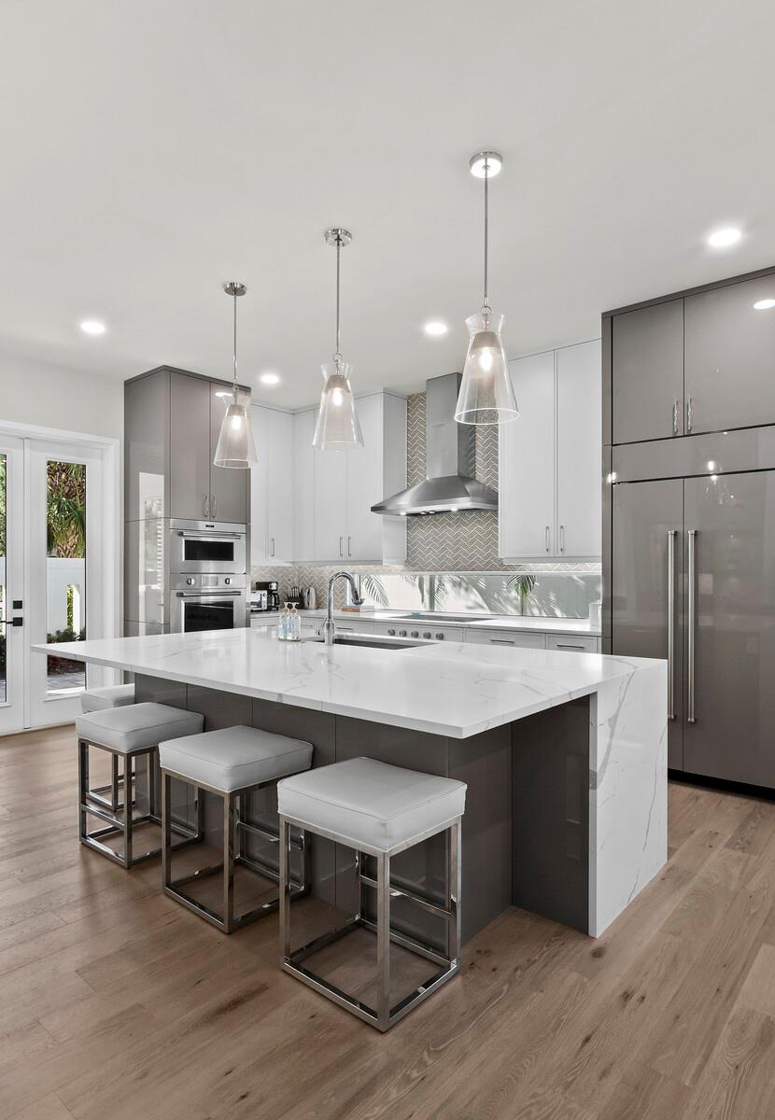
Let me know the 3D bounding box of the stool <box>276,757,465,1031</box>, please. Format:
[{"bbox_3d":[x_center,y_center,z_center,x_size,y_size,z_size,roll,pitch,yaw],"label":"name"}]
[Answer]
[{"bbox_3d":[-0.058,1.038,2.000,0.450,0.620,0.390,-1,-1,41],"label":"stool"}]

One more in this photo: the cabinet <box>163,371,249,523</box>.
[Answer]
[{"bbox_3d":[-1.801,-0.960,5.520,0.620,1.230,0.820,-1,-1,41],"label":"cabinet"}]

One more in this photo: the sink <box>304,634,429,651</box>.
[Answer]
[{"bbox_3d":[-0.096,0.593,3.393,0.690,0.230,0.410,-1,-1,41],"label":"sink"}]

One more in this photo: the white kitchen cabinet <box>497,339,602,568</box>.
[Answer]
[{"bbox_3d":[1.394,-0.792,4.776,0.950,1.625,0.350,-1,-1,41],"label":"white kitchen cabinet"}]

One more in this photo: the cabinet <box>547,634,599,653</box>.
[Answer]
[{"bbox_3d":[1.530,0.939,4.467,0.460,0.840,0.600,-1,-1,41],"label":"cabinet"}]

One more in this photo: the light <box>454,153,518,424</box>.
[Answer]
[{"bbox_3d":[0.406,-1.117,2.484,0.262,1.063,0.262,0,0,0],"label":"light"}]

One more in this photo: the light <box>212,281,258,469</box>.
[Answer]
[{"bbox_3d":[-0.912,-1.107,3.606,0.262,1.063,0.262,0,0,0],"label":"light"}]

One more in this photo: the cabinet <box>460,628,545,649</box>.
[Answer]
[{"bbox_3d":[1.075,0.925,4.850,0.715,0.815,0.600,0,-1,40],"label":"cabinet"}]

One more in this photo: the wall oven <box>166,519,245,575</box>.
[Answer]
[{"bbox_3d":[-1.760,-0.105,5.525,0.550,0.467,0.770,0,-1,40],"label":"wall oven"}]

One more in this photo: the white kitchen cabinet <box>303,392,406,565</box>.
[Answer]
[{"bbox_3d":[-0.342,-0.760,6.187,1.060,1.630,0.350,-1,-1,41],"label":"white kitchen cabinet"}]

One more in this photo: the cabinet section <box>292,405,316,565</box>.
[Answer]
[{"bbox_3d":[-0.779,-0.774,6.577,0.357,1.601,0.350,-1,-1,40],"label":"cabinet section"}]

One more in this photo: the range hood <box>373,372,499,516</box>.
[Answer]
[{"bbox_3d":[0.476,-1.013,5.421,1.075,1.220,0.610,0,-1,40],"label":"range hood"}]

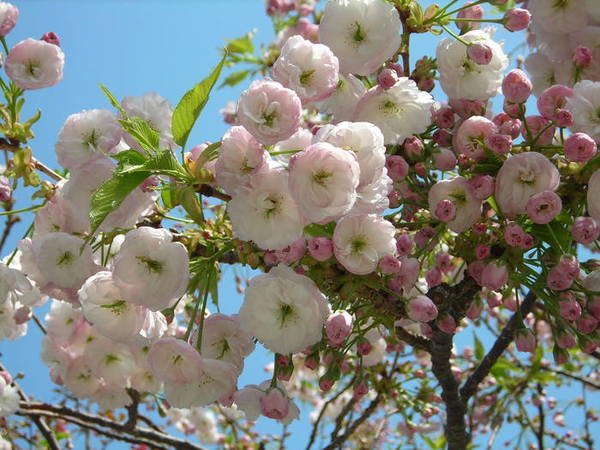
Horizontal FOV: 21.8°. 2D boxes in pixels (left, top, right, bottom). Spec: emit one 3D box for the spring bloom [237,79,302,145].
[{"bbox_3d":[-0.018,-0.068,0.940,0.039,0.039,0.028,1,7,-2],"label":"spring bloom"}]

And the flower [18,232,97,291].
[{"bbox_3d":[-0.158,0.024,1.020,0.048,0.039,0.030,2,14,-7],"label":"flower"}]

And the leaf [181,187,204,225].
[{"bbox_3d":[-0.071,-0.013,1.030,0.011,0.028,0.006,-25,5,2],"label":"leaf"}]

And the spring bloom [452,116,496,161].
[{"bbox_3d":[0.110,-0.054,0.980,0.029,0.029,0.024,0,14,0],"label":"spring bloom"}]

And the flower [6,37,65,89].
[{"bbox_3d":[-0.174,-0.105,1.020,0.039,0.034,0.027,-3,7,6],"label":"flower"}]

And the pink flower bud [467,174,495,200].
[{"bbox_3d":[0.111,-0.023,0.950,0.016,0.016,0.018,1,14,-3],"label":"pink flower bud"}]

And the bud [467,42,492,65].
[{"bbox_3d":[0.104,-0.099,0.900,0.015,0.013,0.013,23,0,38],"label":"bud"}]

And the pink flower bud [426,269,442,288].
[{"bbox_3d":[0.085,0.034,0.990,0.011,0.015,0.012,0,-66,0],"label":"pink flower bud"}]

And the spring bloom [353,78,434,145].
[{"bbox_3d":[0.057,-0.069,0.950,0.050,0.042,0.030,3,20,-7],"label":"spring bloom"}]

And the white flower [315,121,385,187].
[{"bbox_3d":[0.030,-0.043,0.950,0.042,0.041,0.025,9,8,-18],"label":"white flower"}]

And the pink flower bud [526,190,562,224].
[{"bbox_3d":[0.144,-0.010,0.920,0.021,0.019,0.018,0,14,0],"label":"pink flower bud"}]

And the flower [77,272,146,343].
[{"bbox_3d":[-0.114,0.050,0.950,0.042,0.042,0.025,-6,18,13],"label":"flower"}]

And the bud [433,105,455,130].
[{"bbox_3d":[0.097,-0.073,1.050,0.015,0.016,0.017,1,18,-6],"label":"bud"}]

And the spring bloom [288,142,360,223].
[{"bbox_3d":[0.015,-0.025,0.960,0.043,0.050,0.034,0,12,-5],"label":"spring bloom"}]

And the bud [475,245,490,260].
[{"bbox_3d":[0.117,0.018,1.000,0.010,0.010,0.012,-3,11,6],"label":"bud"}]

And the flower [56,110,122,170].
[{"bbox_3d":[-0.134,-0.054,0.990,0.042,0.040,0.024,-4,11,9],"label":"flower"}]

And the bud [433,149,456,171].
[{"bbox_3d":[0.090,-0.041,0.970,0.014,0.016,0.014,0,-45,0],"label":"bud"}]

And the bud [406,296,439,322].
[{"bbox_3d":[0.071,0.049,0.900,0.018,0.015,0.015,25,0,34],"label":"bud"}]

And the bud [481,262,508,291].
[{"bbox_3d":[0.133,0.035,1.070,0.019,0.019,0.019,-1,-66,13],"label":"bud"}]

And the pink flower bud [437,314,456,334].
[{"bbox_3d":[0.093,0.063,0.990,0.012,0.015,0.012,7,-47,-15],"label":"pink flower bud"}]

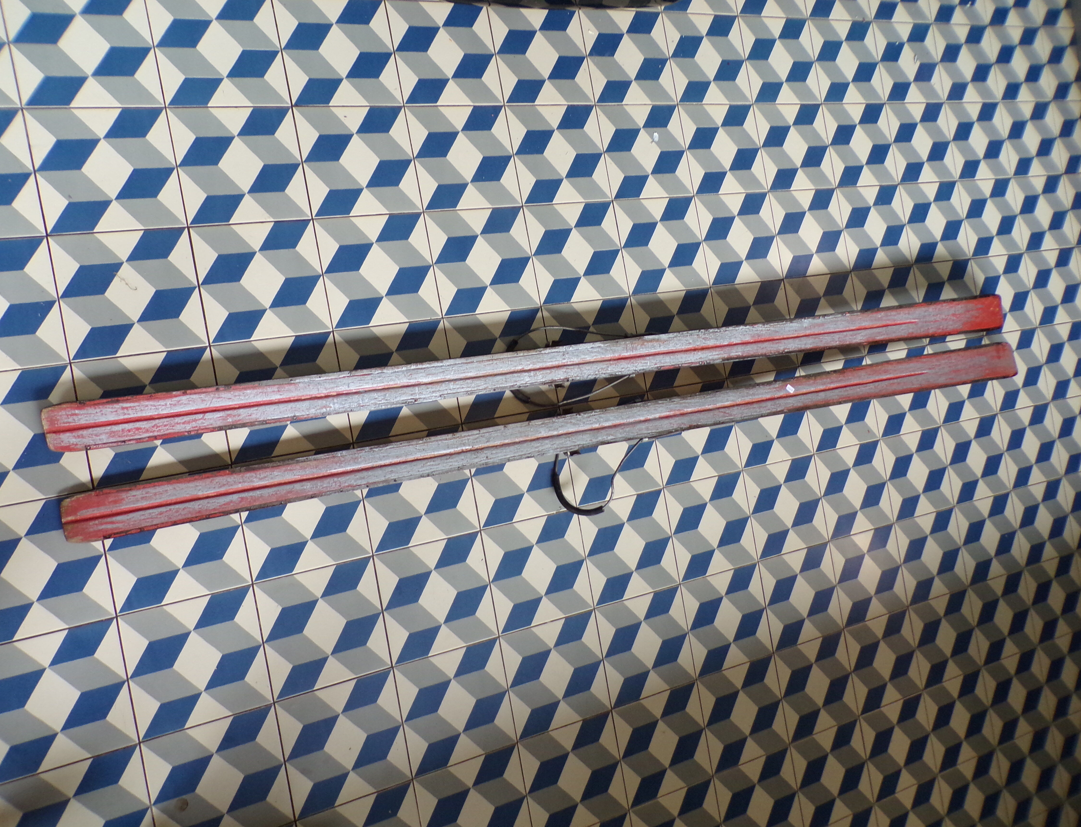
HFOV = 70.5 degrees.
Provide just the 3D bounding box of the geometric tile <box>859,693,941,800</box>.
[{"bbox_3d":[0.826,0.764,1.765,0.200,0.015,0.200,-10,90,-22],"label":"geometric tile"}]

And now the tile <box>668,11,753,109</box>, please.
[{"bbox_3d":[0.370,-0.779,1.686,0.200,0.010,0.200,-10,90,-22],"label":"tile"}]

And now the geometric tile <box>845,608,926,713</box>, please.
[{"bbox_3d":[0.792,0.569,1.764,0.200,0.010,0.200,-10,90,-22],"label":"geometric tile"}]

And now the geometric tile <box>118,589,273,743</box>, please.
[{"bbox_3d":[-0.553,0.396,1.232,0.198,0.012,0.198,-10,90,-22],"label":"geometric tile"}]

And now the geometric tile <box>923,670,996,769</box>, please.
[{"bbox_3d":[1.008,0.733,1.842,0.200,0.012,0.200,-10,90,-22],"label":"geometric tile"}]

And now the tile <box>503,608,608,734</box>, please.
[{"bbox_3d":[0.029,0.498,1.459,0.200,0.015,0.200,-10,90,-22],"label":"tile"}]

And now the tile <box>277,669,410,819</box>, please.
[{"bbox_3d":[-0.336,0.562,1.309,0.200,0.012,0.200,-10,90,-22],"label":"tile"}]

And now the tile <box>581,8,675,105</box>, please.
[{"bbox_3d":[0.187,-0.748,1.611,0.200,0.012,0.200,-10,90,-22],"label":"tile"}]

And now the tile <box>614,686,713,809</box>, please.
[{"bbox_3d":[0.245,0.663,1.538,0.200,0.012,0.200,-10,90,-22],"label":"tile"}]

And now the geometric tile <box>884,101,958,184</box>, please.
[{"bbox_3d":[0.952,-0.677,1.913,0.200,0.010,0.200,-10,90,-22],"label":"geometric tile"}]

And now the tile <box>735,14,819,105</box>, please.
[{"bbox_3d":[0.544,-0.807,1.759,0.198,0.012,0.198,-10,90,-22],"label":"tile"}]

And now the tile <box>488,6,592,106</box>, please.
[{"bbox_3d":[0.005,-0.716,1.535,0.200,0.012,0.200,-10,90,-22],"label":"tile"}]

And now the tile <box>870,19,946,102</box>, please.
[{"bbox_3d":[0.918,-0.875,1.913,0.199,0.012,0.199,-10,90,-22],"label":"tile"}]

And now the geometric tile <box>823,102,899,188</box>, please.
[{"bbox_3d":[0.769,-0.646,1.838,0.199,0.012,0.199,-10,90,-22],"label":"geometric tile"}]

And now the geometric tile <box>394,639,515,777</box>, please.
[{"bbox_3d":[-0.154,0.528,1.385,0.198,0.012,0.198,-10,90,-22],"label":"geometric tile"}]

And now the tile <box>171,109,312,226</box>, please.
[{"bbox_3d":[-0.508,-0.422,1.308,0.200,0.010,0.200,-10,90,-22],"label":"tile"}]

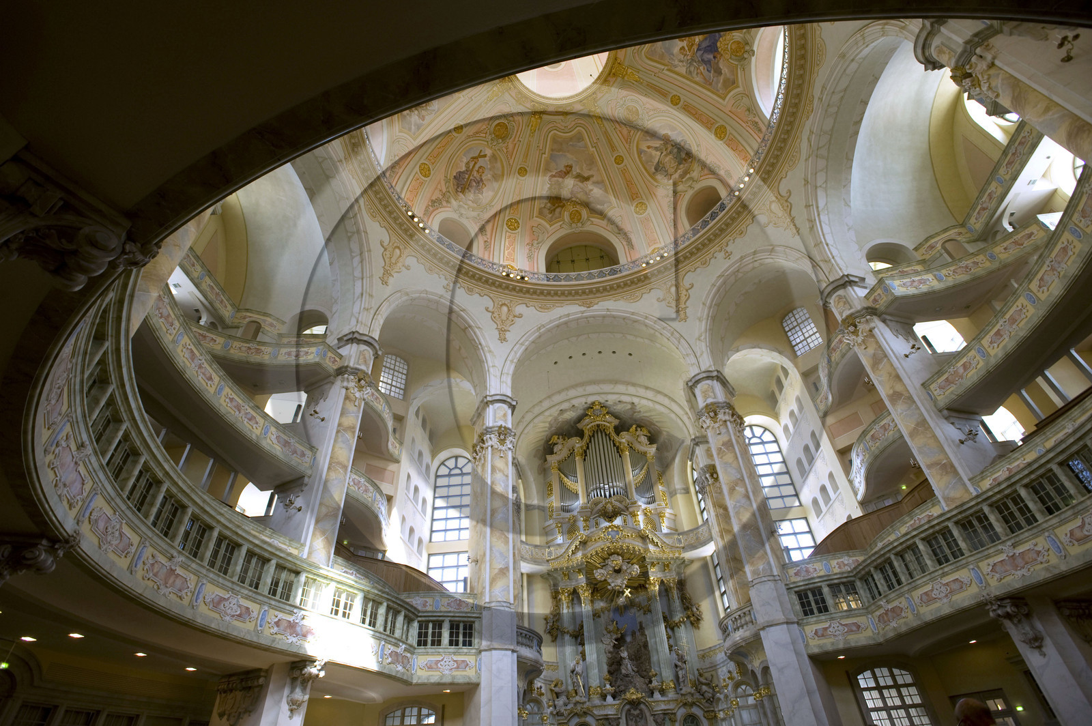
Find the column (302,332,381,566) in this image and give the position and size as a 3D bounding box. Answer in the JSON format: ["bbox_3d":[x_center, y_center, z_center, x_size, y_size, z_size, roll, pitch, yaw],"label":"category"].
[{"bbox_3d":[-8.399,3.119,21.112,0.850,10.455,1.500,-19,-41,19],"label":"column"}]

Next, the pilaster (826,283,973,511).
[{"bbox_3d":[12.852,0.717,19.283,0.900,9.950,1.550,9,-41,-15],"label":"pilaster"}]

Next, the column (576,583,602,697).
[{"bbox_3d":[2.509,15.590,29.371,0.900,5.857,0.900,-6,-39,4],"label":"column"}]

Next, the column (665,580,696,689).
[{"bbox_3d":[7.820,15.361,29.462,0.900,5.857,0.900,-6,-39,4],"label":"column"}]

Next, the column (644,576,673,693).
[{"bbox_3d":[6.434,15.095,29.030,0.900,5.857,0.900,-6,-39,4],"label":"column"}]

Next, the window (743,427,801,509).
[{"bbox_3d":[14.551,6.796,34.350,2.900,6.100,0.450,-6,-39,4],"label":"window"}]

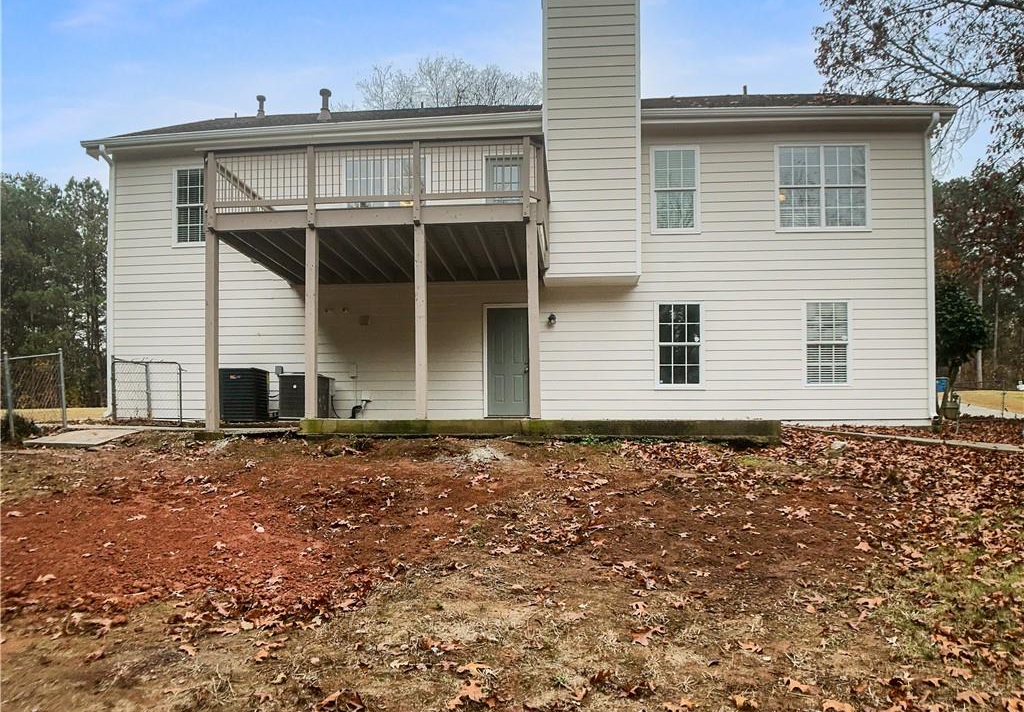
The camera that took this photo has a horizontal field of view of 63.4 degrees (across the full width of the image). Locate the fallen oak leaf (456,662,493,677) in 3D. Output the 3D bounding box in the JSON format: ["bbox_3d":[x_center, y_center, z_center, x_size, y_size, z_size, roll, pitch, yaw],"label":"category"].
[{"bbox_3d":[-0.183,1.533,4.050,0.165,0.030,0.110,0,3,0],"label":"fallen oak leaf"}]

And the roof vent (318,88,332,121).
[{"bbox_3d":[-3.832,-5.156,17.000,0.270,0.650,0.270,-1,-3,4],"label":"roof vent"}]

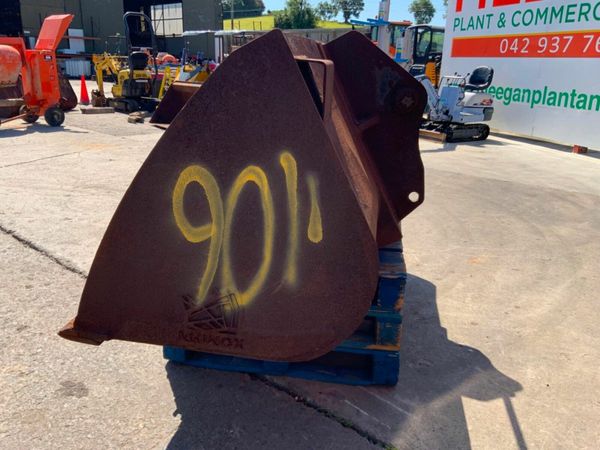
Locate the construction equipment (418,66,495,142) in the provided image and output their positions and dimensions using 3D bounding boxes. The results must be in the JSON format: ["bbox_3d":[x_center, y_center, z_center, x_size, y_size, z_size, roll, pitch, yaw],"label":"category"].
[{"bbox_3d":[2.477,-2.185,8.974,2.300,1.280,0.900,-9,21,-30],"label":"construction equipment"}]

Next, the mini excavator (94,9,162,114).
[{"bbox_3d":[-4.297,-3.936,12.232,0.930,2.220,2.080,-14,24,-40],"label":"mini excavator"}]

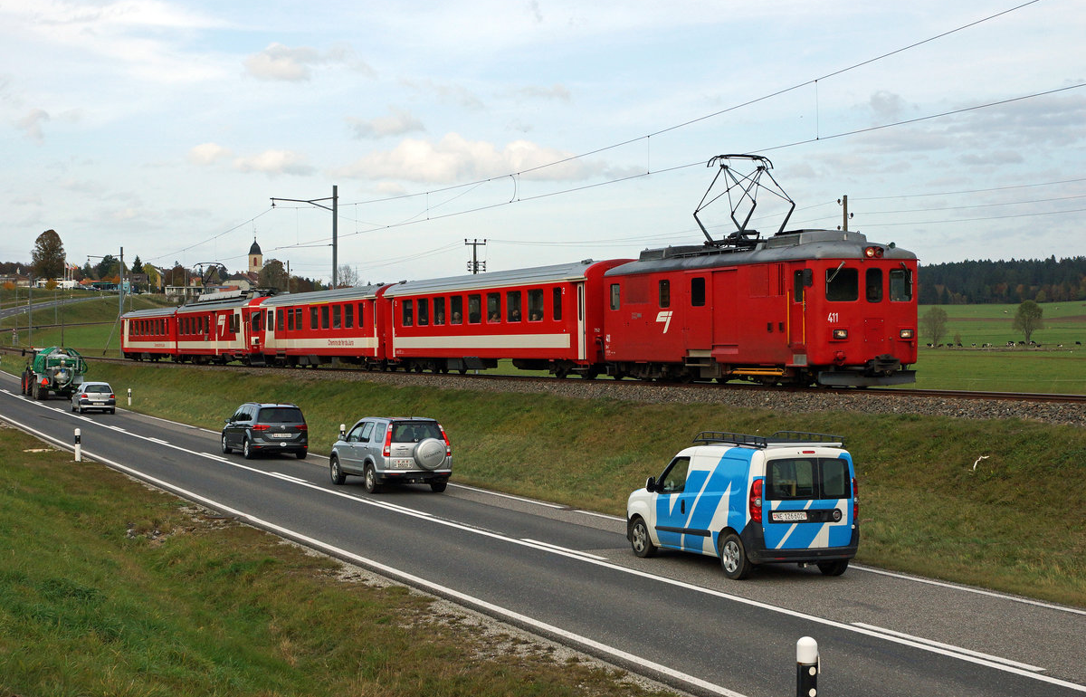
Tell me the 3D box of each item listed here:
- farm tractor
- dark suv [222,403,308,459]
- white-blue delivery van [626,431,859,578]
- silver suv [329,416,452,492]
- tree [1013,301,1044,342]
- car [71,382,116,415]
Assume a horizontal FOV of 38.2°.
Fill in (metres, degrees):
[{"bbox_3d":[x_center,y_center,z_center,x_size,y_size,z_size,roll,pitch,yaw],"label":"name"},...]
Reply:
[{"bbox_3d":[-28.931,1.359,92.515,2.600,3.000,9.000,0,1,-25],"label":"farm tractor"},{"bbox_3d":[-8.573,2.452,48.125,1.830,1.660,4.530,0,0,-24],"label":"dark suv"},{"bbox_3d":[2.814,2.214,23.364,1.880,1.990,4.390,0,0,-24],"label":"white-blue delivery van"},{"bbox_3d":[-3.587,2.418,36.741,1.780,1.710,4.600,0,0,-25],"label":"silver suv"},{"bbox_3d":[157.867,-8.916,510.000,10.000,13.800,10.000,0,0,17],"label":"tree"},{"bbox_3d":[-21.882,2.392,76.489,1.646,1.410,3.720,0,0,-24],"label":"car"}]

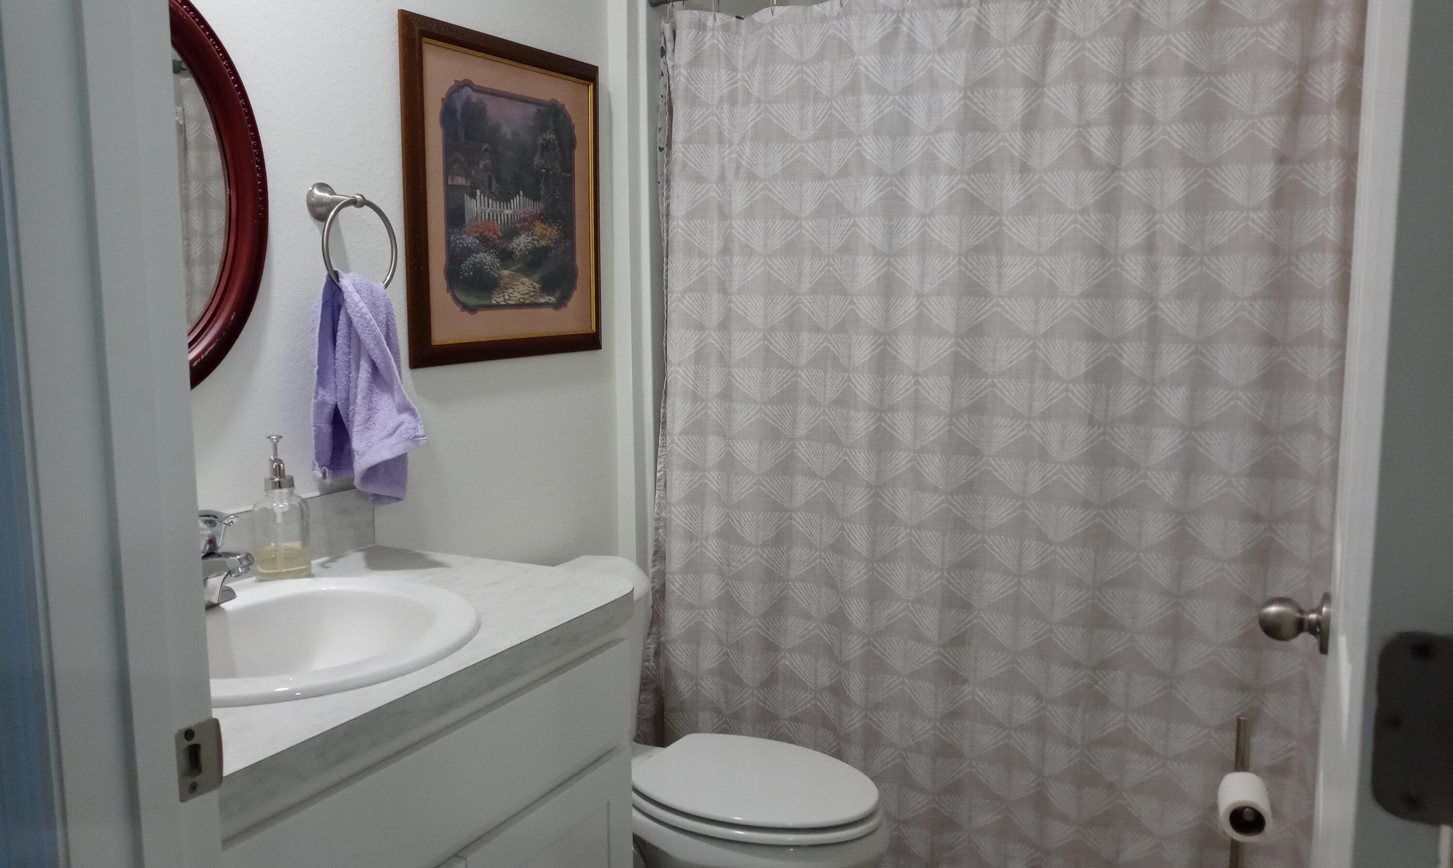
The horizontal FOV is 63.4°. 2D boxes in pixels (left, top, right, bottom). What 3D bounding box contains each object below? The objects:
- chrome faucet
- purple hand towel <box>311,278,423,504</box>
[{"bbox_3d":[-0.664,0.165,1.511,0.162,0.143,0.148,4,8,26],"label":"chrome faucet"},{"bbox_3d":[-0.573,-0.068,1.885,0.108,0.379,0.202,4,8,26],"label":"purple hand towel"}]

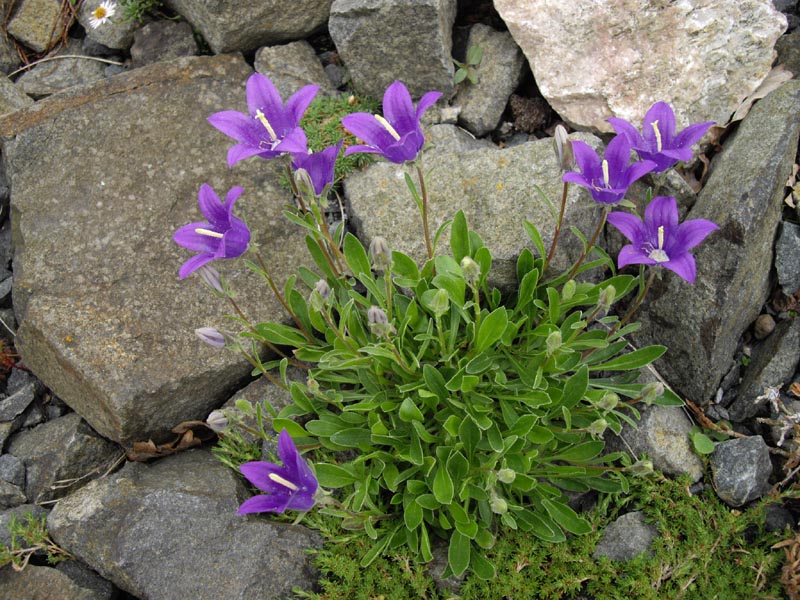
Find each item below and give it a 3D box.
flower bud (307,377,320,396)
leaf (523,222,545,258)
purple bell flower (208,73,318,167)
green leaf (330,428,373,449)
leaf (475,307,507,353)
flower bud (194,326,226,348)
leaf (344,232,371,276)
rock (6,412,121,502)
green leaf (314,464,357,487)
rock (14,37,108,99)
[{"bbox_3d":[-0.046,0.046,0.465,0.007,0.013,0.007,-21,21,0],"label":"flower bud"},{"bbox_3d":[0.072,-0.032,0.470,0.007,0.024,0.006,-37,22,-20],"label":"leaf"},{"bbox_3d":[-0.068,-0.089,0.432,0.053,0.029,0.048,-18,54,7],"label":"purple bell flower"},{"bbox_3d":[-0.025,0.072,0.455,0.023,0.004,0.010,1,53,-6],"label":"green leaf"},{"bbox_3d":[0.047,0.015,0.451,0.006,0.029,0.013,-4,42,-47],"label":"leaf"},{"bbox_3d":[-0.098,0.019,0.456,0.017,0.009,0.009,21,60,-12],"label":"flower bud"},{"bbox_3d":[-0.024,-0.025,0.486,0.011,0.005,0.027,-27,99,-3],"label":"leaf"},{"bbox_3d":[-0.192,0.091,0.508,0.058,0.038,0.045,0,46,0],"label":"rock"},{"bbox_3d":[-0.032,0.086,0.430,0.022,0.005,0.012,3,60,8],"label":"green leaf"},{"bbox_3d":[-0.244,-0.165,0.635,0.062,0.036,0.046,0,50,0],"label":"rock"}]

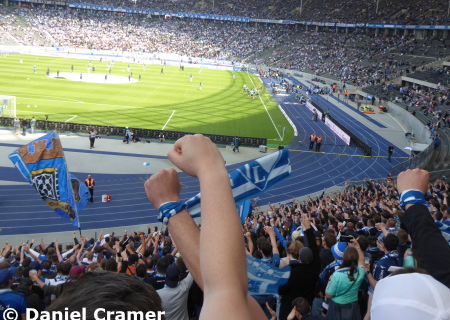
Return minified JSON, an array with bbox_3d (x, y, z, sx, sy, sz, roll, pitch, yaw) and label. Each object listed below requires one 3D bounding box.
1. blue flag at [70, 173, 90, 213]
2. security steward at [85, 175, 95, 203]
[{"bbox_3d":[-4.961,1.146,17.800,0.750,1.350,0.350,1,14,-16],"label":"blue flag"},{"bbox_3d":[-8.649,1.882,33.500,0.580,1.800,0.380,0,14,-17],"label":"security steward"}]

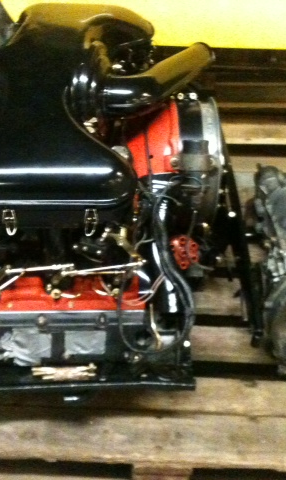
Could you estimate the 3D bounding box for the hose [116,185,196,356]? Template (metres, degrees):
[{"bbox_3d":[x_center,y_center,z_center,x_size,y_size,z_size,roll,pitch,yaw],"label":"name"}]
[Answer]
[{"bbox_3d":[0.028,0.069,1.301,0.150,0.310,0.170,1,41,-3],"label":"hose"}]

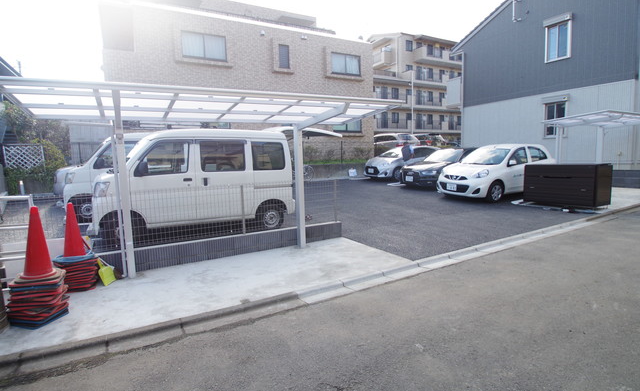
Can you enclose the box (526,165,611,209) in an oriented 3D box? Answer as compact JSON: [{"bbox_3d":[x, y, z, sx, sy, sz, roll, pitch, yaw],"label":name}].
[{"bbox_3d":[5.832,-0.248,7.607,0.669,0.933,1.487,-5,6,-25],"label":"box"}]

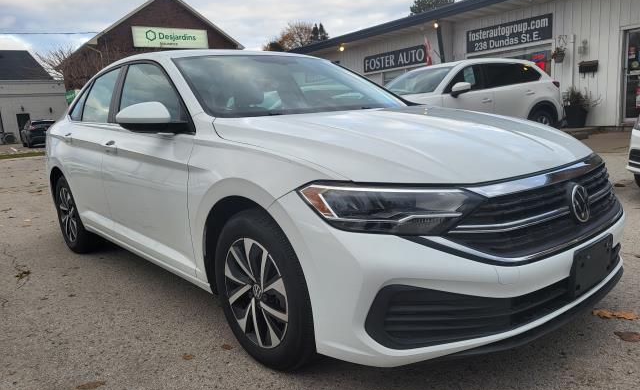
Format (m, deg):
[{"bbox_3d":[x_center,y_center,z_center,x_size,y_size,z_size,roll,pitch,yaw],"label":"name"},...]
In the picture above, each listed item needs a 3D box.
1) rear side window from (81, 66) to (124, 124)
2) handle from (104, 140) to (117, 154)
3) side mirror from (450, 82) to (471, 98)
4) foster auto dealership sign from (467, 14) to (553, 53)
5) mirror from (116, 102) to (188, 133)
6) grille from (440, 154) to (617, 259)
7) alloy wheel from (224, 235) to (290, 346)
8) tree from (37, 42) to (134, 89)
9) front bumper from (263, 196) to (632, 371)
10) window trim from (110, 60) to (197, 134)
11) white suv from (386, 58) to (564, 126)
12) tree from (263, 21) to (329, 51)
[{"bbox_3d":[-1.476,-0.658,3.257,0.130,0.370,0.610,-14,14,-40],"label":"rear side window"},{"bbox_3d":[-1.258,-0.287,2.860,0.055,0.065,0.200,-12,12,-40],"label":"handle"},{"bbox_3d":[2.585,-1.920,8.717,0.210,0.220,0.270,-7,11,-19],"label":"side mirror"},{"bbox_3d":[4.970,-4.252,12.800,0.050,0.610,2.500,-11,12,-34],"label":"foster auto dealership sign"},{"bbox_3d":[-0.810,-0.359,2.276,0.230,0.160,0.190,-12,12,-40],"label":"mirror"},{"bbox_3d":[0.909,-0.008,1.793,1.180,0.250,0.190,-12,12,-40],"label":"grille"},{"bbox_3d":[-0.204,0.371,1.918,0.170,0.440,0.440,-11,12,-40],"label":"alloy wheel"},{"bbox_3d":[-12.068,-5.386,25.334,4.600,5.300,4.200,-8,11,-24],"label":"tree"},{"bbox_3d":[0.740,0.166,2.031,1.790,0.590,0.760,-12,12,-40],"label":"front bumper"},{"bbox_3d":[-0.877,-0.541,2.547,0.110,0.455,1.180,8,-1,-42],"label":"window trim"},{"bbox_3d":[2.873,-1.885,9.895,4.630,1.700,1.870,-7,11,-19],"label":"white suv"},{"bbox_3d":[-2.607,-12.254,47.295,6.500,10.200,6.500,-4,10,-2],"label":"tree"}]

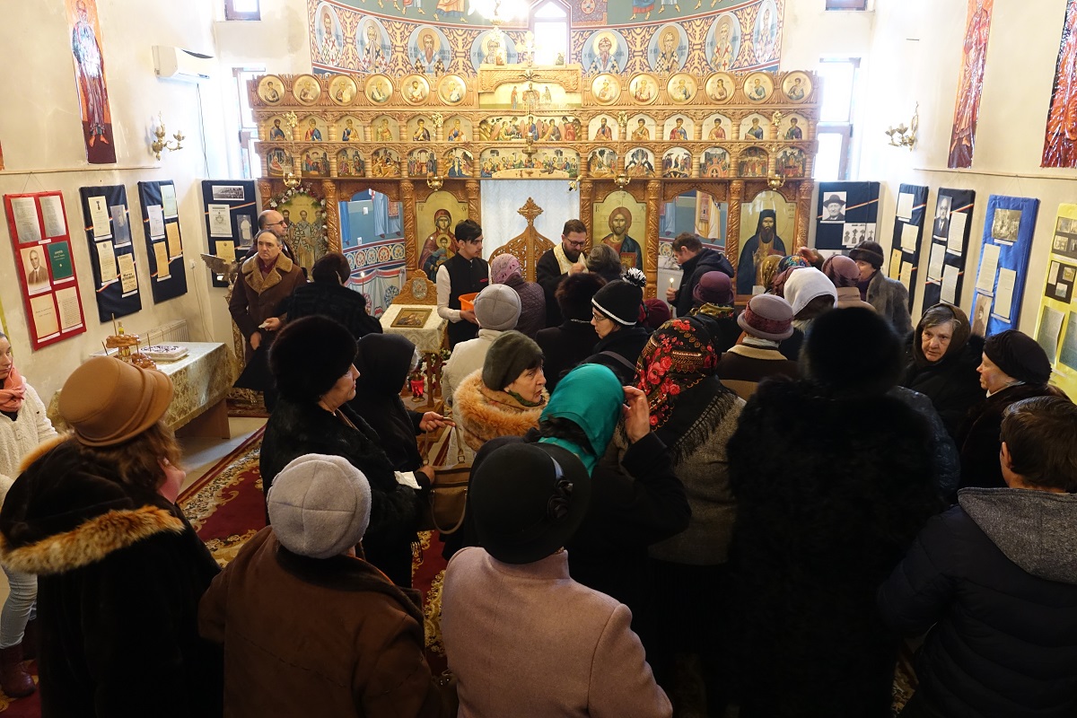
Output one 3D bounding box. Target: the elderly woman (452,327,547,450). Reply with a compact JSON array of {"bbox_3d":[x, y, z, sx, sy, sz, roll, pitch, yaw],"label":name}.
[{"bbox_3d":[-0.117,0.648,2.938,0.440,1.568,0.560,-9,18,-29],"label":"elderly woman"}]

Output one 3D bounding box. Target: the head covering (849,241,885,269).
[{"bbox_3d":[2.239,-0.713,4.905,0.250,0.180,0.220,-8,17,-26],"label":"head covering"}]

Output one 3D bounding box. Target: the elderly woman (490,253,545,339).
[{"bbox_3d":[-0.121,0.122,4.712,0.520,1.623,0.400,-10,18,-31],"label":"elderly woman"}]

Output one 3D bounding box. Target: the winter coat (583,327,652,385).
[{"bbox_3d":[0.418,0.297,3.605,0.390,0.920,0.500,14,21,41],"label":"winter coat"}]

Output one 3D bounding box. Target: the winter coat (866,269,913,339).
[{"bbox_3d":[2.744,-0.207,5.783,0.420,1.000,0.500,2,15,6],"label":"winter coat"}]

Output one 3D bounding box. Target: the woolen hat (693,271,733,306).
[{"bbox_3d":[1.082,-0.437,4.450,0.245,0.165,0.260,-1,15,-5],"label":"woolen hat"}]

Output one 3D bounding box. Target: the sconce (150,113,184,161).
[{"bbox_3d":[-3.145,-1.881,6.068,0.210,0.420,0.340,1,15,3],"label":"sconce"}]

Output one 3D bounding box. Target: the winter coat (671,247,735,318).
[{"bbox_3d":[1.241,-0.447,5.456,0.450,0.800,0.500,13,20,38],"label":"winter coat"}]

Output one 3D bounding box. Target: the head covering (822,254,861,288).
[{"bbox_3d":[1.862,-0.544,4.414,0.230,0.190,0.240,-1,20,-26],"label":"head covering"}]

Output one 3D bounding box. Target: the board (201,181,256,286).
[{"bbox_3d":[-2.891,-1.184,6.839,0.495,1.000,0.050,0,16,1],"label":"board"}]

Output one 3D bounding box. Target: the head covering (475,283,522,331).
[{"bbox_3d":[-0.208,-0.262,3.650,0.235,0.200,0.240,1,15,5],"label":"head covering"}]

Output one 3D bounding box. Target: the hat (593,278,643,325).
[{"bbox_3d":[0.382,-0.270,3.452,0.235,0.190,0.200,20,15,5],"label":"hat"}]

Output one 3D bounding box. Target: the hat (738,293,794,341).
[{"bbox_3d":[1.035,-0.190,3.267,0.260,0.160,0.270,4,28,-13],"label":"hat"}]

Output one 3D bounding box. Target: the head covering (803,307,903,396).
[{"bbox_3d":[0.952,-0.023,2.172,0.290,0.230,0.290,-1,15,-5],"label":"head covering"}]

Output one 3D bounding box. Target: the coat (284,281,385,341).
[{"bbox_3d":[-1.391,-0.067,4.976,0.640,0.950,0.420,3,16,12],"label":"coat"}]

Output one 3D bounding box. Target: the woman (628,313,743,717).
[{"bbox_3d":[0.534,0.643,2.729,0.500,1.640,0.360,-3,16,-10],"label":"woman"}]

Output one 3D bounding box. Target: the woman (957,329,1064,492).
[{"bbox_3d":[1.803,0.684,2.835,0.420,1.620,0.500,11,19,35],"label":"woman"}]

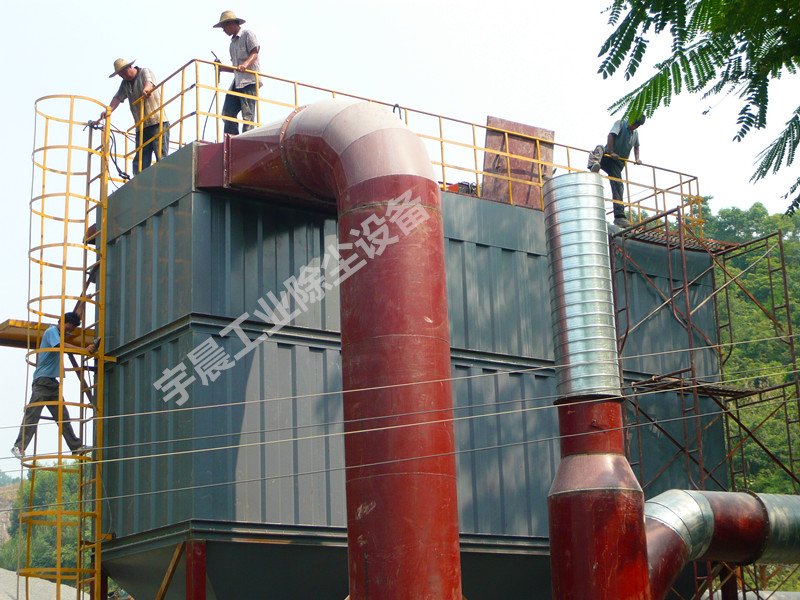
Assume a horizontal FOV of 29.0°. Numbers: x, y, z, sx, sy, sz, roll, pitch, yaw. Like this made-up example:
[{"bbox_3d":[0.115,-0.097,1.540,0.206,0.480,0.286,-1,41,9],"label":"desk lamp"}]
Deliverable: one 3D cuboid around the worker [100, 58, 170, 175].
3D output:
[{"bbox_3d":[-2.946,-2.087,17.878,0.765,1.630,0.595,-15,-20,41],"label":"worker"}]

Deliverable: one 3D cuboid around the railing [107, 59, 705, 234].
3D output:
[{"bbox_3d":[0.269,-1.417,19.842,7.708,0.916,2.350,9,-18,-34],"label":"railing"}]

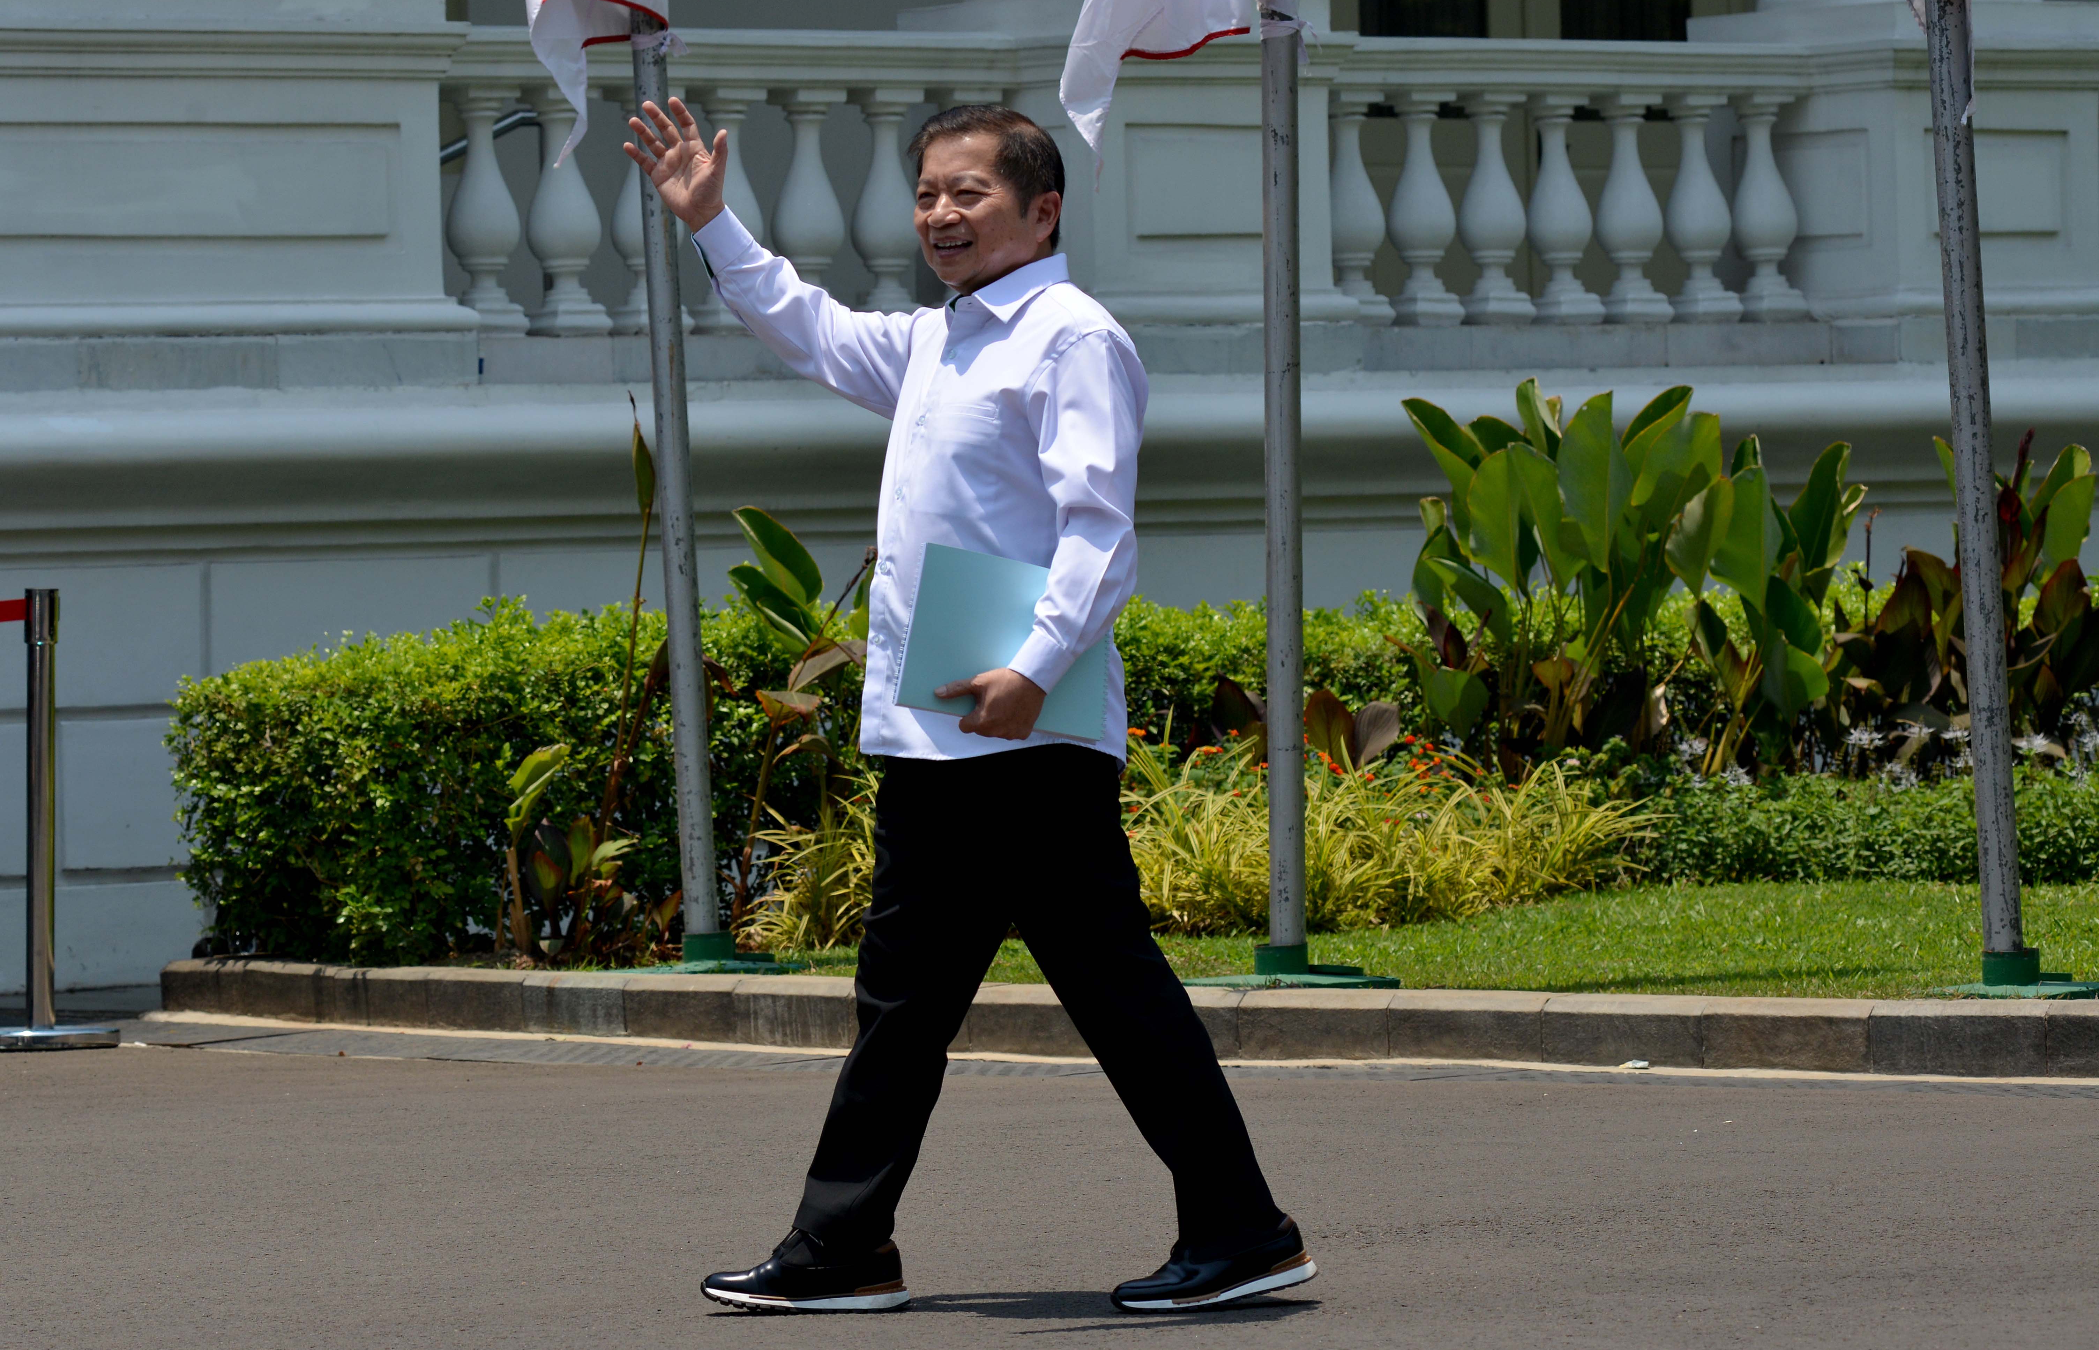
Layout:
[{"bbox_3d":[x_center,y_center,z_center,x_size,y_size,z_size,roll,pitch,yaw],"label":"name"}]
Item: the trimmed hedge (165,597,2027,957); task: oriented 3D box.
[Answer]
[{"bbox_3d":[0.447,0.174,17.947,5.308,0.780,0.850,-2,1,-30],"label":"trimmed hedge"}]

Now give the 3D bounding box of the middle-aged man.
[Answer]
[{"bbox_3d":[-0.110,0.039,9.840,0.870,1.634,0.580,-2,1,-20],"label":"middle-aged man"}]

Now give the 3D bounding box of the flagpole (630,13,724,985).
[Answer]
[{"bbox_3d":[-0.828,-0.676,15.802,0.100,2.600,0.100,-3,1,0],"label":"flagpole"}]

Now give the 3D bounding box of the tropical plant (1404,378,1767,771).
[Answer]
[{"bbox_3d":[1.325,-0.133,18.013,0.900,1.205,0.750,-1,1,0],"label":"tropical plant"}]

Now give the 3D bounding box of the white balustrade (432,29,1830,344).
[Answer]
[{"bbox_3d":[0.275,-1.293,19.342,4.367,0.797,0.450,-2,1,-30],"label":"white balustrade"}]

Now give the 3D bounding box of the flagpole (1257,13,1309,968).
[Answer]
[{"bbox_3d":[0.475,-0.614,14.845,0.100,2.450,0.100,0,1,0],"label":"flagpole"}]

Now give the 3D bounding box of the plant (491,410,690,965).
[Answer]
[{"bbox_3d":[-1.010,0.029,16.063,0.500,1.226,0.420,-1,1,0],"label":"plant"}]

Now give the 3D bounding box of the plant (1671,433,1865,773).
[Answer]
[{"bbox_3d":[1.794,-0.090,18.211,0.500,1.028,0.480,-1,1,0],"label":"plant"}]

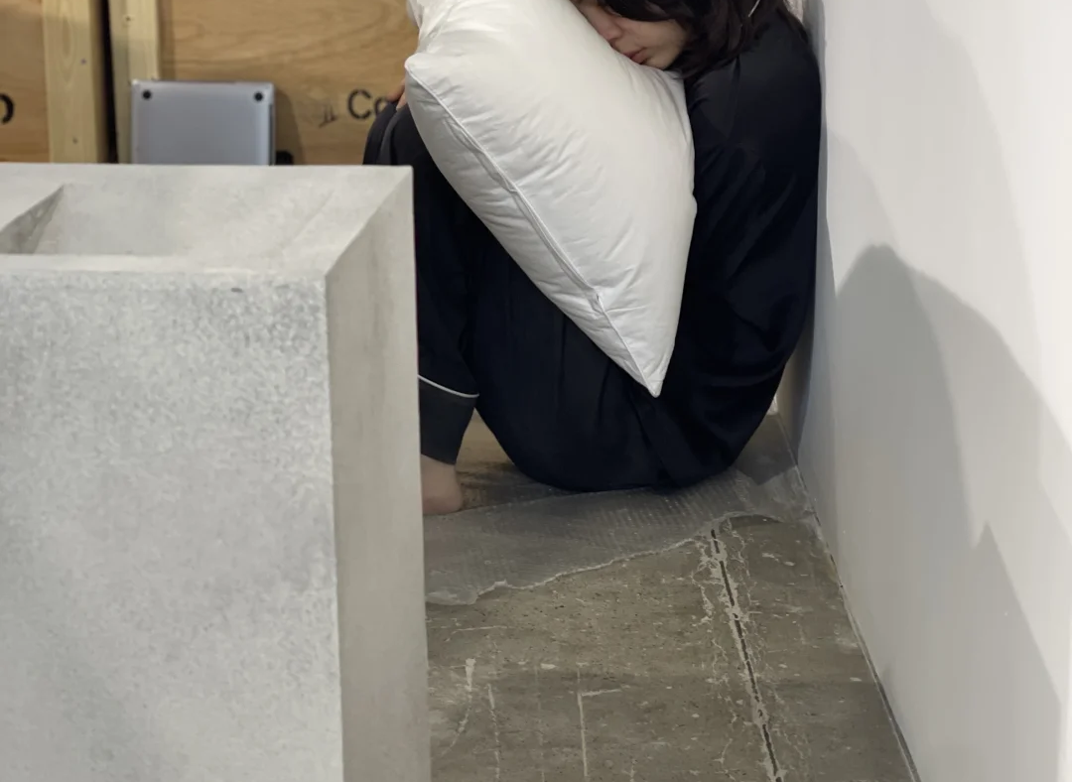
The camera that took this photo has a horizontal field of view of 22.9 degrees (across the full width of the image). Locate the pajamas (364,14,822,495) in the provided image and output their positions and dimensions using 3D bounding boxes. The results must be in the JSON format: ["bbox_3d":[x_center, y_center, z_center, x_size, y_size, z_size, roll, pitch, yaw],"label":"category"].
[{"bbox_3d":[0.057,-0.183,3.140,0.520,0.540,0.420,-3,18,-9],"label":"pajamas"}]

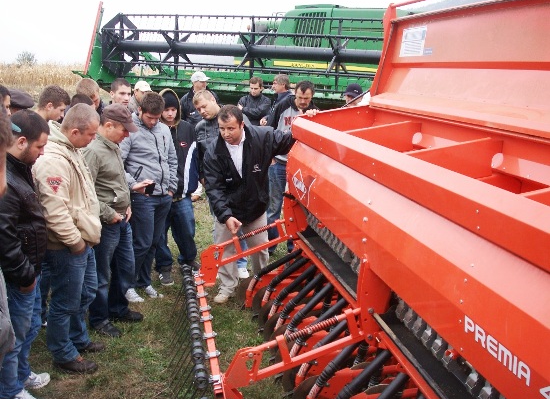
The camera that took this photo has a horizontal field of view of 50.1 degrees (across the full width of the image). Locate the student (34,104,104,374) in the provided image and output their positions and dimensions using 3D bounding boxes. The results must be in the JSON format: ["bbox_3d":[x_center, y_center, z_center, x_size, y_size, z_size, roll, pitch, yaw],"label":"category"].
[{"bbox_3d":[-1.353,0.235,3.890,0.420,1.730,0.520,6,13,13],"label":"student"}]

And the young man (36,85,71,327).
[{"bbox_3d":[-1.672,0.080,4.400,0.380,1.780,0.500,3,12,2],"label":"young man"}]

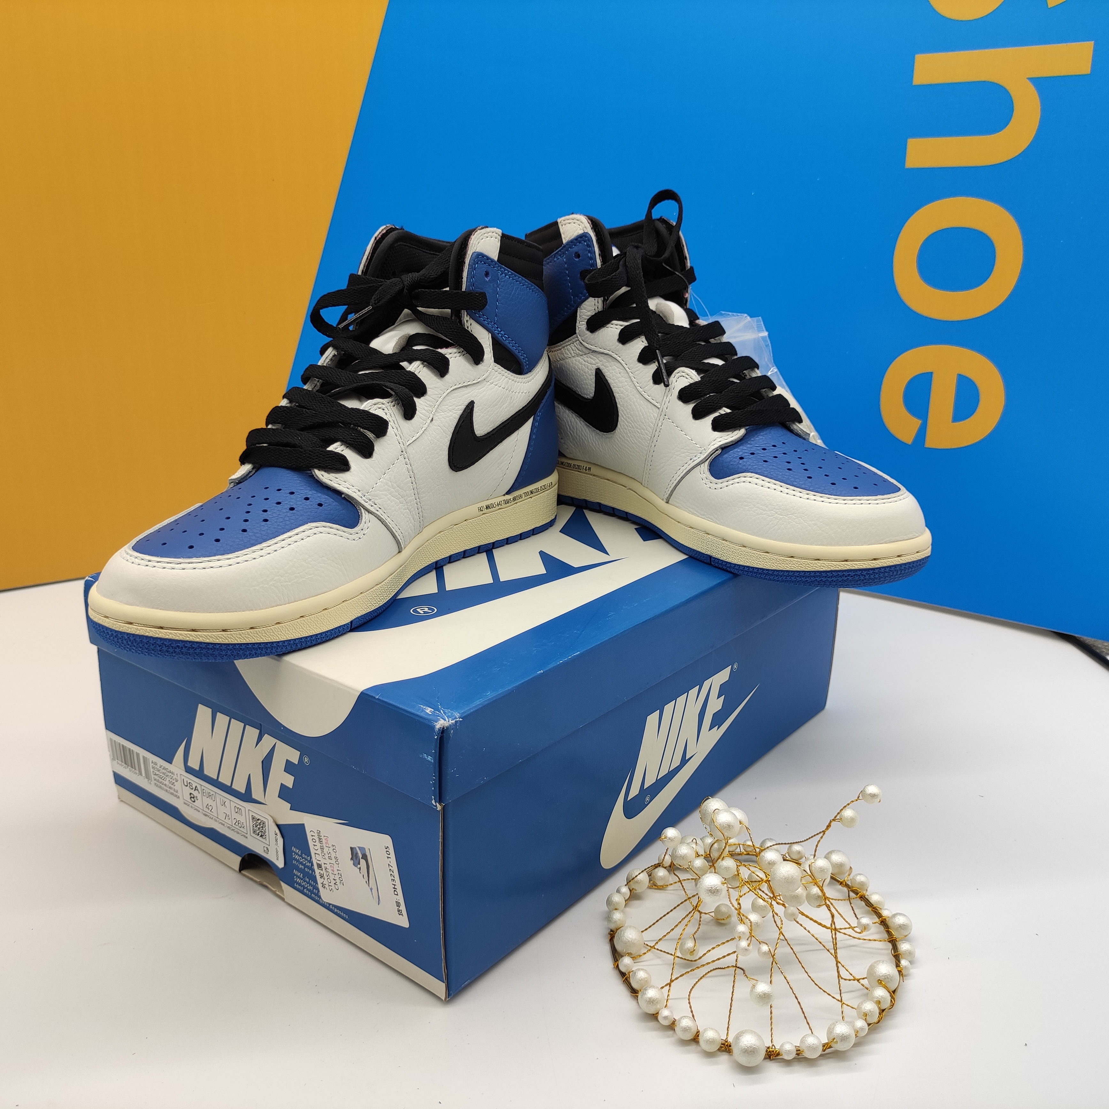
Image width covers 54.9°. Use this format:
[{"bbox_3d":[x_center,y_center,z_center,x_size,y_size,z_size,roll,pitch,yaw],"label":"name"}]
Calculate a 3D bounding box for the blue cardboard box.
[{"bbox_3d":[-0.030,0.054,0.607,0.248,0.123,0.348,14,22,37],"label":"blue cardboard box"}]

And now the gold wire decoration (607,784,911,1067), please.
[{"bbox_3d":[0.086,0.140,0.444,0.125,0.060,0.128,0,18,0],"label":"gold wire decoration"}]

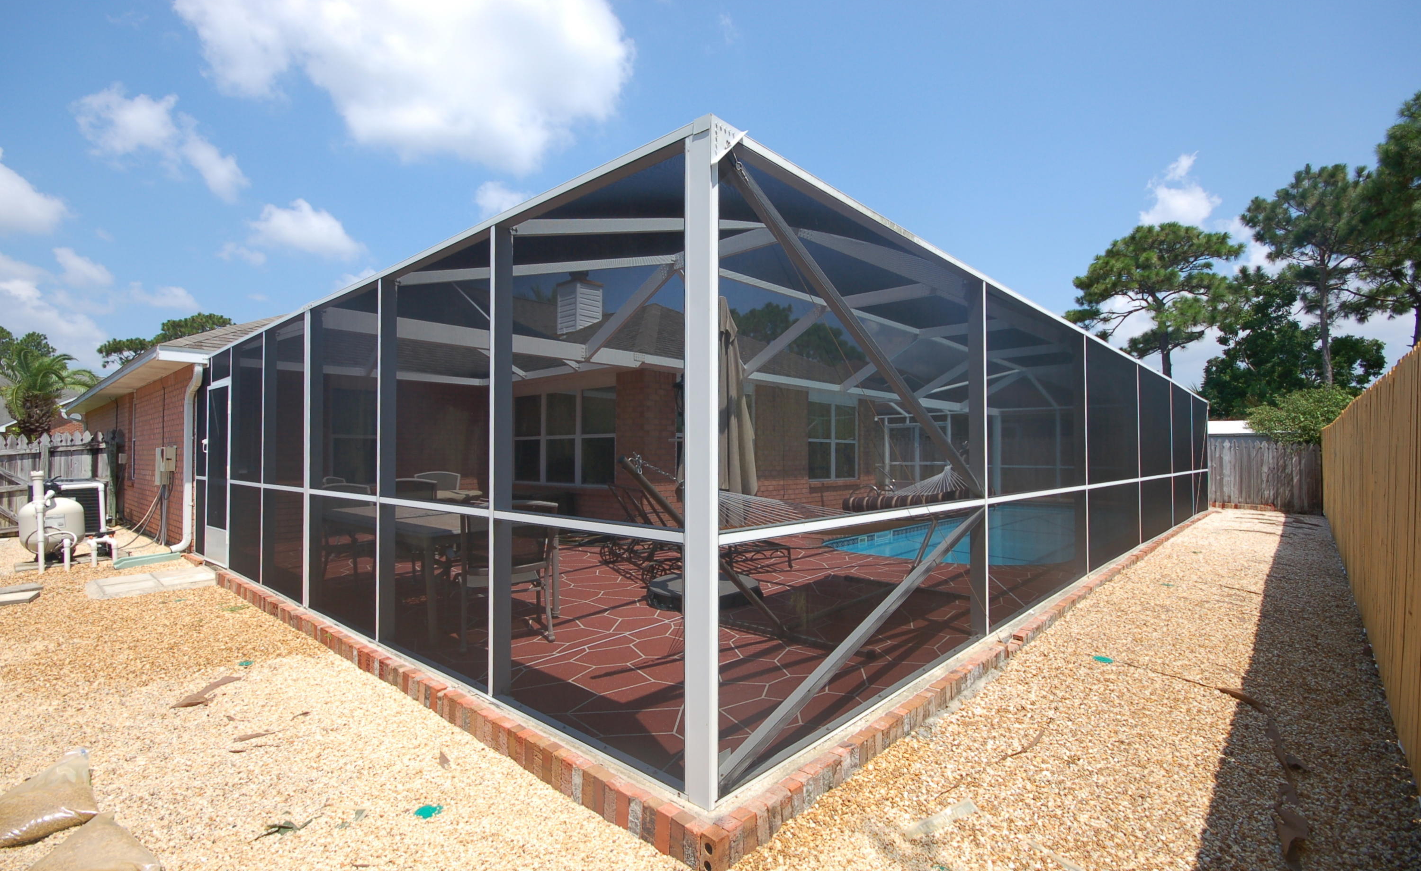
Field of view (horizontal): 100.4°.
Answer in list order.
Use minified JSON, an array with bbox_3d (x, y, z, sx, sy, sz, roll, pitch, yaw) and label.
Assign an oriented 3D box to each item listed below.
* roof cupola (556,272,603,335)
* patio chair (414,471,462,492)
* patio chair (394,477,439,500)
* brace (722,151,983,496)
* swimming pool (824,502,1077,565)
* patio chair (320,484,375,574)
[{"bbox_3d":[-2.900,-2.973,13.332,0.750,1.464,0.720,-2,-3,45],"label":"roof cupola"},{"bbox_3d":[-3.548,0.948,7.559,0.570,0.940,0.600,0,-2,-9],"label":"patio chair"},{"bbox_3d":[-3.039,0.952,6.464,0.540,0.920,0.600,-1,-2,16],"label":"patio chair"},{"bbox_3d":[0.900,-0.344,3.034,0.058,0.050,2.771,-2,-32,45],"label":"brace"},{"bbox_3d":[5.496,2.218,9.900,9.200,1.400,2.780,2,-3,-44],"label":"swimming pool"},{"bbox_3d":[-3.370,0.928,5.705,0.600,0.920,0.540,-1,-2,38],"label":"patio chair"}]

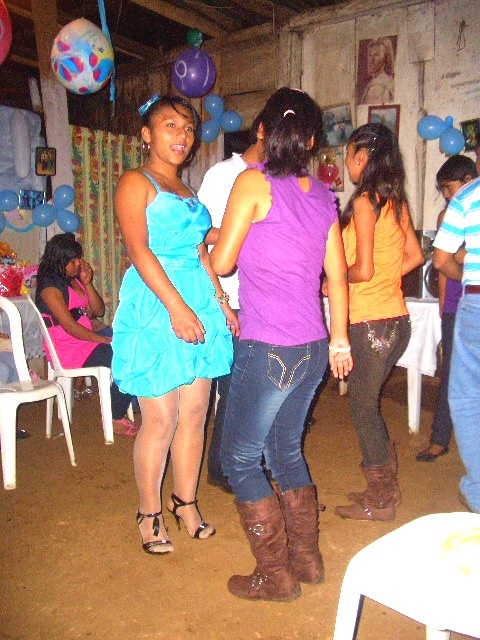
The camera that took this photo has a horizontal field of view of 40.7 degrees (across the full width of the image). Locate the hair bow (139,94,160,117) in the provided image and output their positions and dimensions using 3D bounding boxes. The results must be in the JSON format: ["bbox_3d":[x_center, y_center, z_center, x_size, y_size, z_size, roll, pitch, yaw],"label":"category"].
[{"bbox_3d":[-0.308,-0.729,2.200,0.095,0.036,0.030,-39,18,11],"label":"hair bow"}]

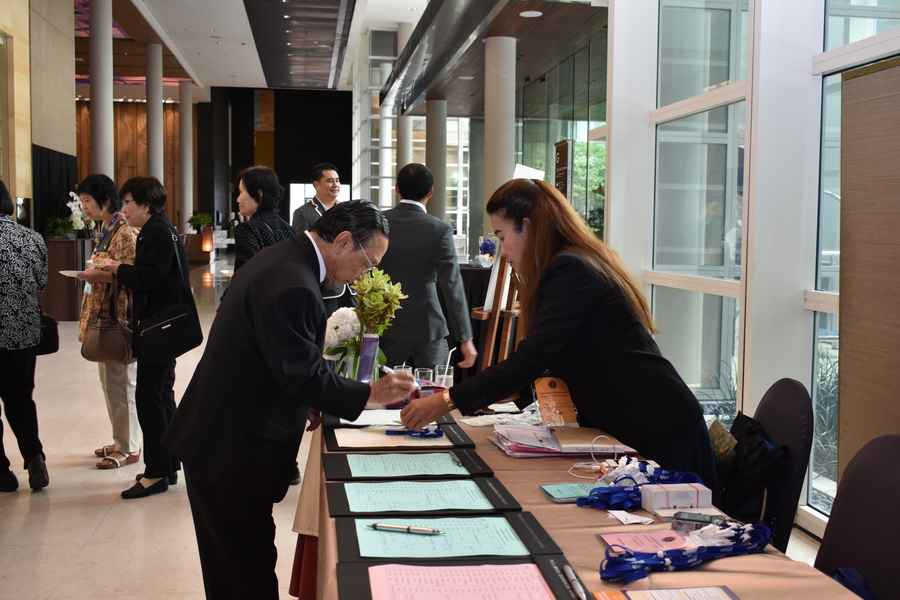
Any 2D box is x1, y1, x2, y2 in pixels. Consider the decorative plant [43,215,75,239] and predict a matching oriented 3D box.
[{"bbox_3d":[-5.487,-1.030,12.963,0.450,0.340,0.430,-1,5,-22],"label":"decorative plant"}]

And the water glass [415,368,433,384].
[{"bbox_3d":[-0.091,0.282,3.157,0.062,0.095,0.062,1,5,0],"label":"water glass"}]

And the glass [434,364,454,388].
[{"bbox_3d":[-0.019,0.280,3.136,0.062,0.105,0.062,1,5,0],"label":"glass"}]

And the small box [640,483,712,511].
[{"bbox_3d":[0.473,0.419,1.936,0.128,0.050,0.056,0,5,-9],"label":"small box"}]

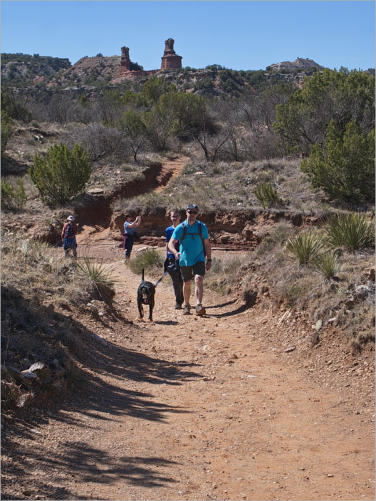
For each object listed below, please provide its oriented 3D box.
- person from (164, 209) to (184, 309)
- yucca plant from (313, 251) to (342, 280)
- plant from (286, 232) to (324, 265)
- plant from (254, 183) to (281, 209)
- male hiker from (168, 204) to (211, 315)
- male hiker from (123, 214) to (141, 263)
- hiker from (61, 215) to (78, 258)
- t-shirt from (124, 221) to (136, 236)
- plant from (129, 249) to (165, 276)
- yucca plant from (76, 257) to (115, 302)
[{"bbox_3d":[-0.191,0.174,17.600,0.520,1.700,0.450,0,2,0],"label":"person"},{"bbox_3d":[2.784,0.280,20.300,0.550,0.550,0.520,0,2,0],"label":"yucca plant"},{"bbox_3d":[2.609,-0.067,22.500,0.820,0.740,0.780,0,2,0],"label":"plant"},{"bbox_3d":[3.452,-2.388,44.000,1.100,1.100,1.050,0,2,0],"label":"plant"},{"bbox_3d":[0.033,0.152,16.600,0.690,1.810,0.520,0,2,3],"label":"male hiker"},{"bbox_3d":[-1.996,-0.405,36.000,0.620,1.700,0.520,-1,2,-18],"label":"male hiker"},{"bbox_3d":[-4.250,-0.468,36.500,0.600,1.680,0.420,0,2,11],"label":"hiker"},{"bbox_3d":[-2.050,-0.789,36.000,0.340,0.540,0.430,-1,2,-18],"label":"t-shirt"},{"bbox_3d":[-1.138,0.288,27.800,0.950,0.720,0.900,0,2,0],"label":"plant"},{"bbox_3d":[-1.689,0.529,18.500,0.700,0.800,0.680,0,2,0],"label":"yucca plant"}]

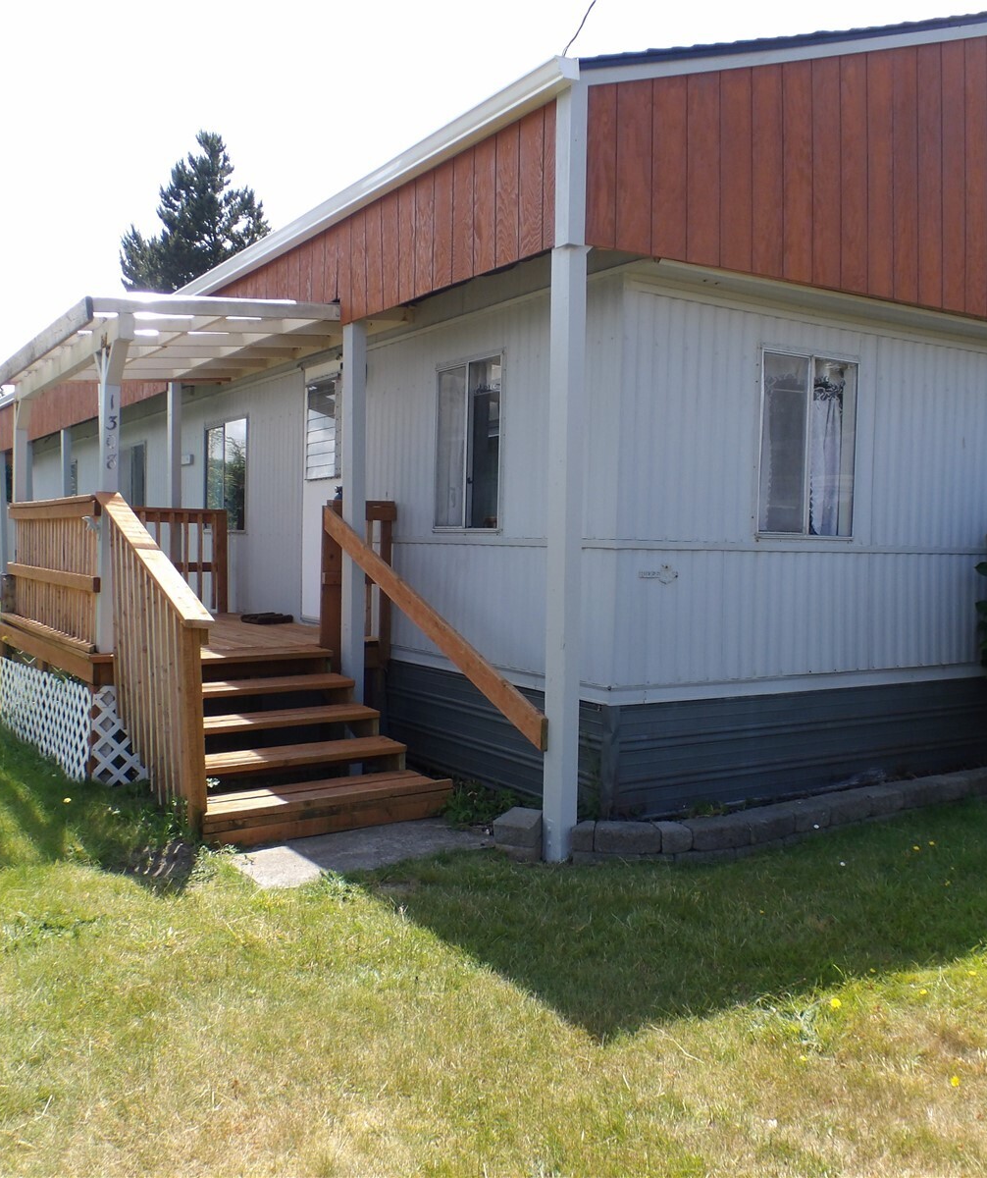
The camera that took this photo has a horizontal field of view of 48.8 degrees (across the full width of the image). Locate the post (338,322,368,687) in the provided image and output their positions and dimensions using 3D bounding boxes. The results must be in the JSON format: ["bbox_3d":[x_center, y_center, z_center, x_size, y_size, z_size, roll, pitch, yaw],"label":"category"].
[{"bbox_3d":[-0.856,-0.269,6.676,0.100,2.680,0.140,-1,3,-32],"label":"post"}]

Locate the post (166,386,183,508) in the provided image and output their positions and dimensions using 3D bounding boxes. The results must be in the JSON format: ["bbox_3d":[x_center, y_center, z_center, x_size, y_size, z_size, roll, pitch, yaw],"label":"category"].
[{"bbox_3d":[-2.896,-0.448,9.913,0.100,2.710,0.140,-1,3,-32],"label":"post"}]

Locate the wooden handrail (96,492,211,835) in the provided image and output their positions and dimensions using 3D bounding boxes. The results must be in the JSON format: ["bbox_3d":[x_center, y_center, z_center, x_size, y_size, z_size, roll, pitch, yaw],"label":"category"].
[{"bbox_3d":[-1.742,0.310,5.555,0.200,1.610,1.450,-1,3,-32],"label":"wooden handrail"}]

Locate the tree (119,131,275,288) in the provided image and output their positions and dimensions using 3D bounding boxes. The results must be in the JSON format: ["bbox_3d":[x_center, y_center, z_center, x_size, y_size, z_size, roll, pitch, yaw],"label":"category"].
[{"bbox_3d":[-8.332,-6.497,31.051,5.800,13.000,5.800,-1,3,-32],"label":"tree"}]

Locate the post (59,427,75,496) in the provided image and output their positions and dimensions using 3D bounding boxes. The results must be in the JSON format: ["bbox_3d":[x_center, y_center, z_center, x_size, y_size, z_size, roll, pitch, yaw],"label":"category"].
[{"bbox_3d":[-5.482,-0.669,14.016,0.100,2.760,0.150,-1,3,-32],"label":"post"}]

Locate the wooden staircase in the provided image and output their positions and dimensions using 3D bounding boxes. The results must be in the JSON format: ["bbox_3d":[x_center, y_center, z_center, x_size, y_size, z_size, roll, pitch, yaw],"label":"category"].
[{"bbox_3d":[-1.155,0.766,5.816,1.260,0.730,1.460,-1,3,-32],"label":"wooden staircase"}]

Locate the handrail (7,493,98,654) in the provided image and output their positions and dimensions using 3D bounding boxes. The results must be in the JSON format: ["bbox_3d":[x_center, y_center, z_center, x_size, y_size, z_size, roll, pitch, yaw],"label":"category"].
[{"bbox_3d":[-3.099,-0.149,7.548,0.140,0.925,3.370,-1,3,-32],"label":"handrail"}]

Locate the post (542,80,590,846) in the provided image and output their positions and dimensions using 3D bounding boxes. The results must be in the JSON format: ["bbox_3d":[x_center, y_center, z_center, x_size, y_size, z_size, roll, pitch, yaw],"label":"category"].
[{"bbox_3d":[0.330,-0.472,4.790,0.105,3.350,0.150,-1,3,-32],"label":"post"}]

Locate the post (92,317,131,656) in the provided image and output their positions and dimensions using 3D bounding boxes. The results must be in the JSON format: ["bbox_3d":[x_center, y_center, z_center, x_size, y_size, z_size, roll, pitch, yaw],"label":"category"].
[{"bbox_3d":[-2.156,-0.527,6.096,0.100,1.805,0.110,-1,3,-32],"label":"post"}]

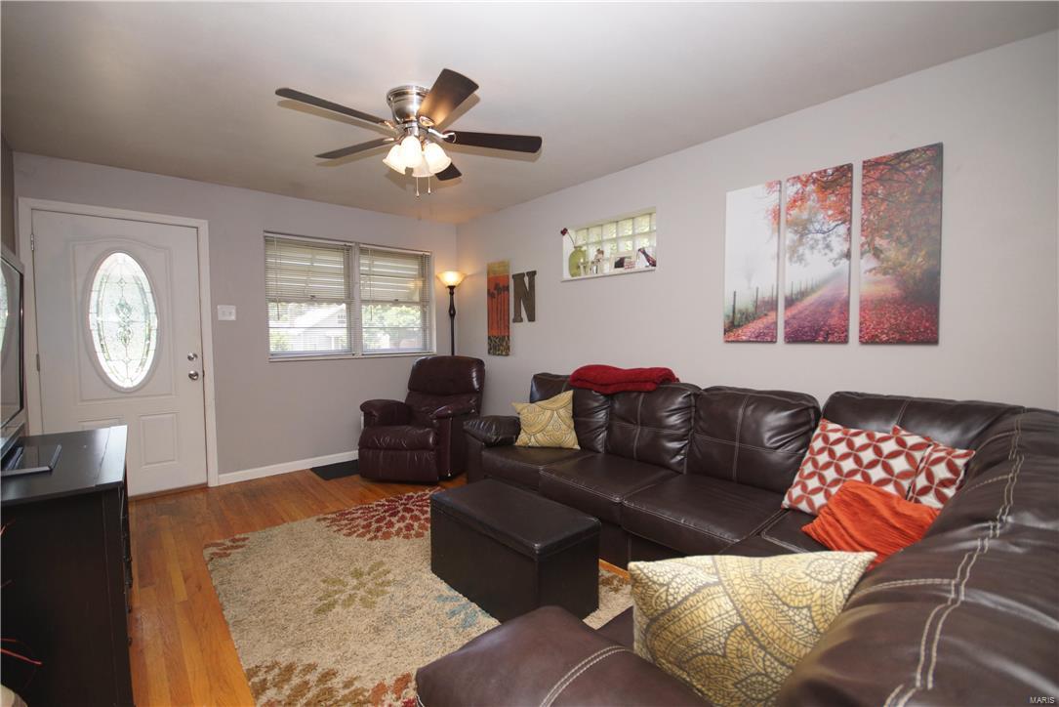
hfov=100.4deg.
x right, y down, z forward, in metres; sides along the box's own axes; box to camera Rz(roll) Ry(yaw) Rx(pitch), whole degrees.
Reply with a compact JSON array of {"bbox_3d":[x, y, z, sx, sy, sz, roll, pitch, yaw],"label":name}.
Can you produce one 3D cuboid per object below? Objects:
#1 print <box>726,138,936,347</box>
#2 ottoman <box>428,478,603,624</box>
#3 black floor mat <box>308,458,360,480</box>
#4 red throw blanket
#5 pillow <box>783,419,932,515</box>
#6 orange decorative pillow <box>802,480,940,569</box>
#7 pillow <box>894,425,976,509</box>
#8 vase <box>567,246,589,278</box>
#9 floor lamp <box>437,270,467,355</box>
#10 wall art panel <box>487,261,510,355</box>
[{"bbox_3d":[1.562,-0.514,2.395,0.034,0.919,0.975,-3,4,-42],"label":"print"},{"bbox_3d":[-0.101,0.894,2.045,0.365,0.390,0.770,-3,4,-43],"label":"ottoman"},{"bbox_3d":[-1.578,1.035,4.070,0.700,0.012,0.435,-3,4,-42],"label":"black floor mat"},{"bbox_3d":[0.626,0.171,3.099,0.310,0.175,0.770,-3,4,-42],"label":"red throw blanket"},{"bbox_3d":[1.325,0.487,1.800,0.130,0.430,0.430,37,-15,-20],"label":"pillow"},{"bbox_3d":[1.200,0.590,1.545,0.320,0.130,0.400,-44,12,-9],"label":"orange decorative pillow"},{"bbox_3d":[1.545,0.508,1.820,0.130,0.400,0.400,27,2,-4],"label":"pillow"},{"bbox_3d":[0.418,-0.773,3.778,0.139,0.264,0.150,-3,4,-42],"label":"vase"},{"bbox_3d":[-0.803,0.080,4.655,0.301,1.849,0.301,-3,4,-42],"label":"floor lamp"},{"bbox_3d":[-0.323,-0.456,4.511,0.030,0.950,0.340,-3,4,-43],"label":"wall art panel"}]

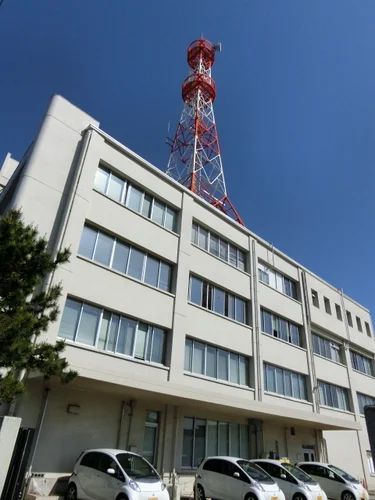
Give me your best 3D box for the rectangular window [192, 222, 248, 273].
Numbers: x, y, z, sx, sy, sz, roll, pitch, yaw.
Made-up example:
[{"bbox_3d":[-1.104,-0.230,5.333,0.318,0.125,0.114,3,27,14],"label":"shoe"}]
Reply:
[{"bbox_3d":[1.784,-0.006,19.573,4.598,1.540,0.180,28,-37,-36],"label":"rectangular window"}]

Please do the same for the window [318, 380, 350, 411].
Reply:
[{"bbox_3d":[11.428,11.519,28.203,5.600,1.770,0.200,28,-38,-36],"label":"window"}]

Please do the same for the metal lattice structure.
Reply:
[{"bbox_3d":[0.685,-9.058,26.644,5.170,18.385,5.170,28,-37,-36],"label":"metal lattice structure"}]

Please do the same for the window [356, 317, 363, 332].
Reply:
[{"bbox_3d":[14.142,6.188,29.829,0.803,1.221,0.150,28,-37,-36],"label":"window"}]

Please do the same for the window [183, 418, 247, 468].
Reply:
[{"bbox_3d":[1.611,9.785,18.080,5.030,2.080,0.200,28,-38,-36],"label":"window"}]

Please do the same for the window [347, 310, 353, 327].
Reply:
[{"bbox_3d":[12.876,5.516,28.771,0.803,1.221,0.150,28,-37,-36],"label":"window"}]

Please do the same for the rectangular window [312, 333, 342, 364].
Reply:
[{"bbox_3d":[11.619,8.338,30.007,5.600,1.710,0.200,28,-38,-36],"label":"rectangular window"}]

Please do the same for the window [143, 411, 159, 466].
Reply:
[{"bbox_3d":[-1.546,8.148,15.434,0.800,2.290,0.200,28,-38,-36],"label":"window"}]

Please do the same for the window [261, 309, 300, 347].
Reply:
[{"bbox_3d":[5.591,4.742,21.403,4.565,1.540,0.180,28,-37,-36],"label":"window"}]

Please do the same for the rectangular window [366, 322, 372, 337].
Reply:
[{"bbox_3d":[15.420,6.866,30.897,0.836,1.221,0.150,28,-37,-36],"label":"rectangular window"}]

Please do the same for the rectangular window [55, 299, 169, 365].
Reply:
[{"bbox_3d":[-3.005,3.842,16.199,5.600,1.770,0.200,28,-38,-36],"label":"rectangular window"}]

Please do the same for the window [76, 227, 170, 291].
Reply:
[{"bbox_3d":[-2.346,0.515,14.776,4.598,1.529,0.180,28,-37,-36],"label":"window"}]

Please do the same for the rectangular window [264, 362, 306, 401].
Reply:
[{"bbox_3d":[6.617,8.960,24.202,5.600,1.770,0.200,28,-38,-36],"label":"rectangular window"}]

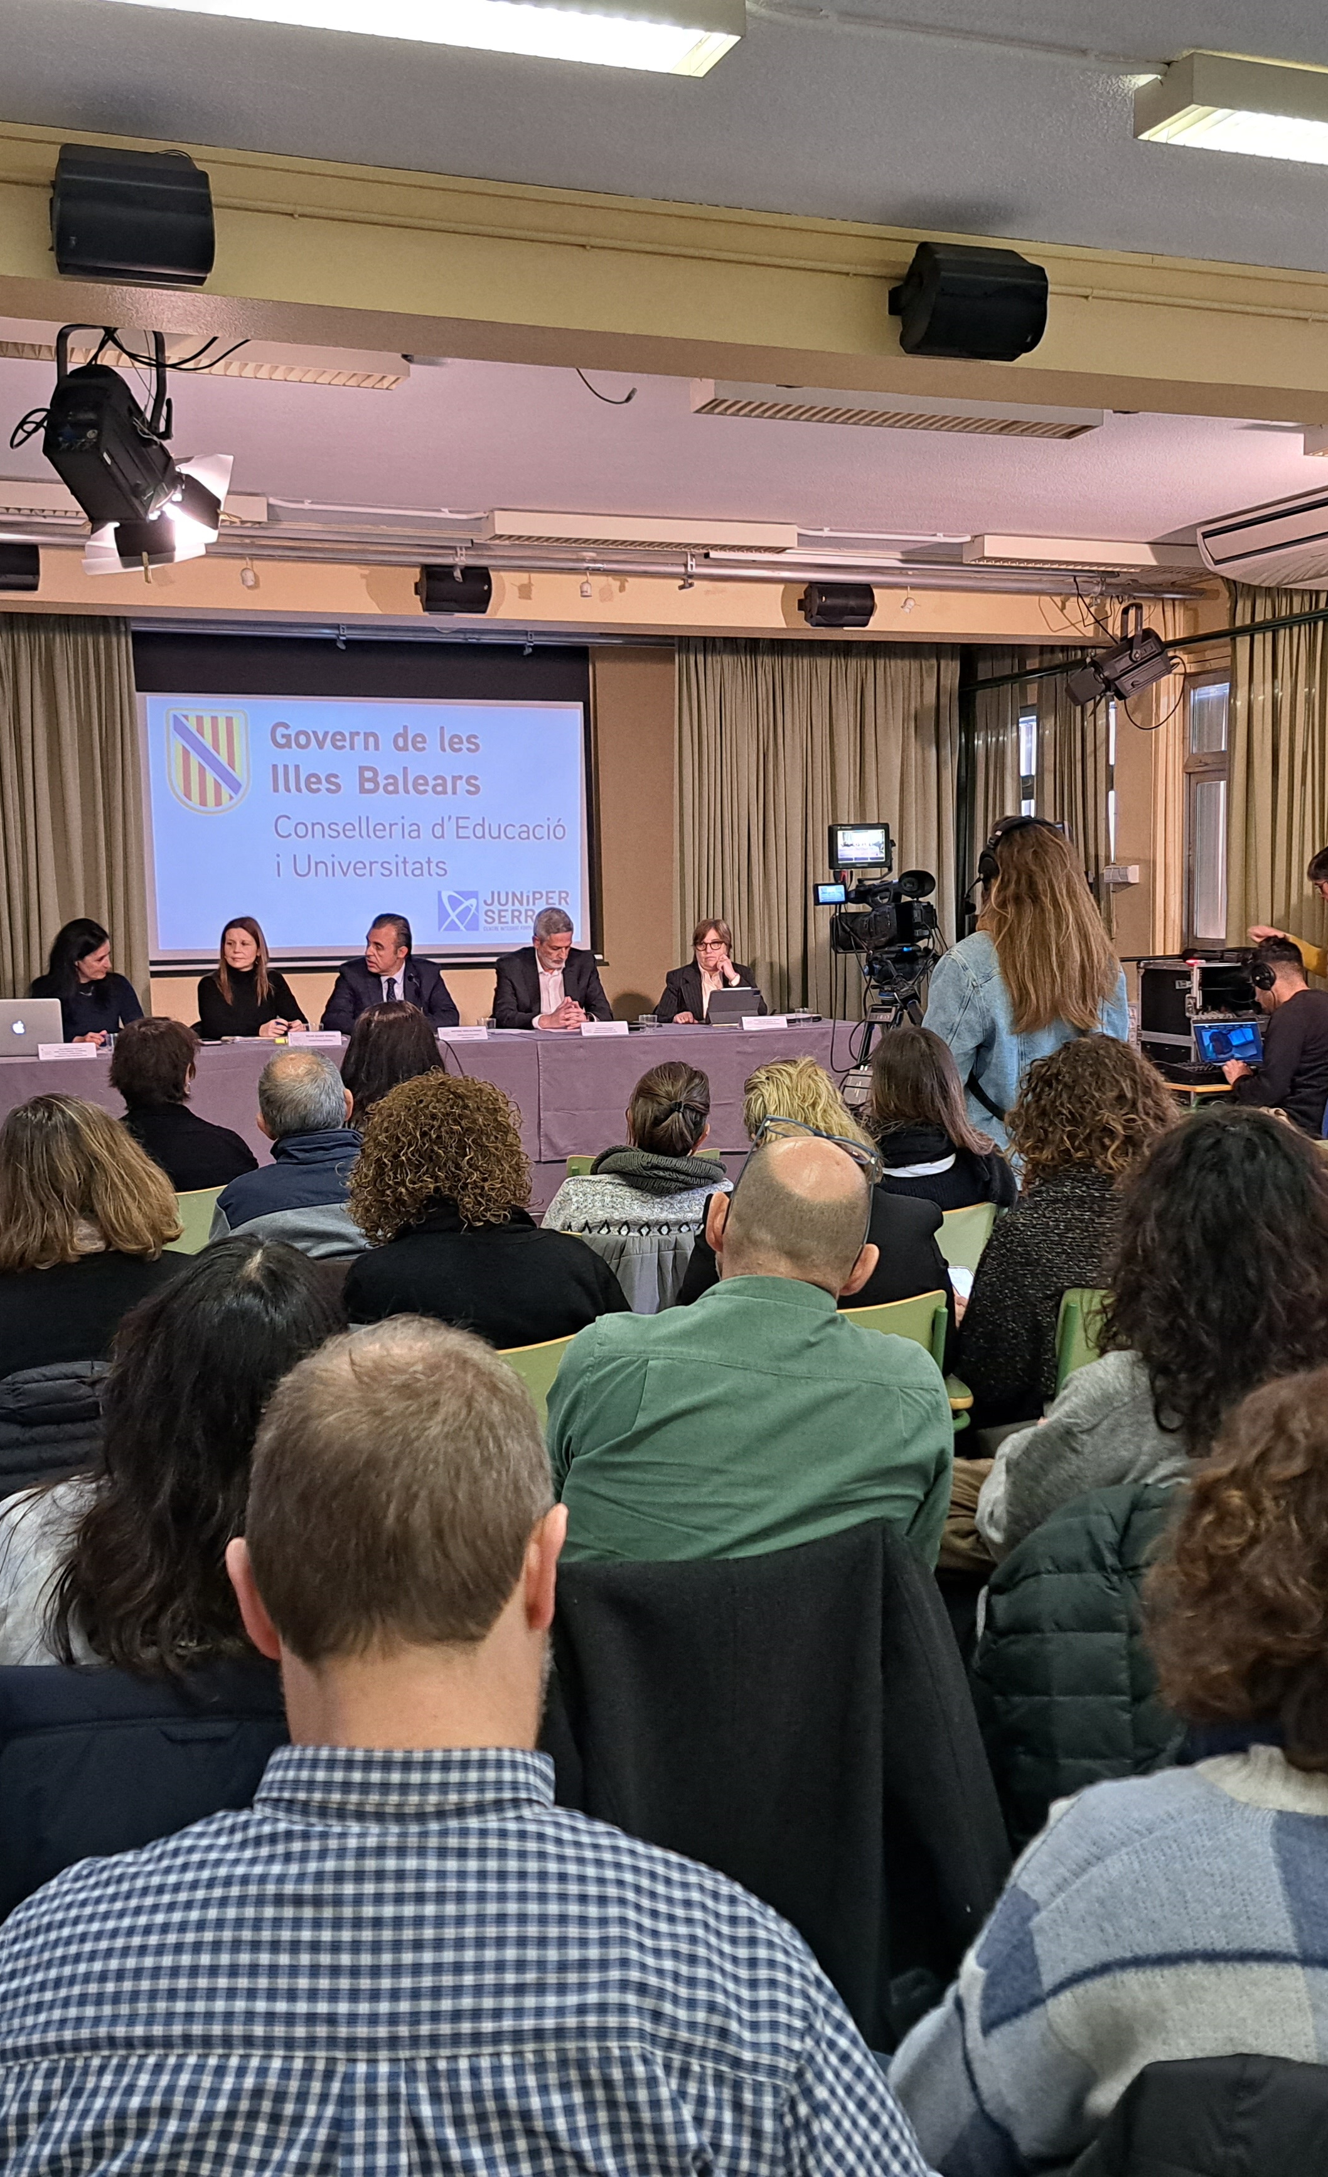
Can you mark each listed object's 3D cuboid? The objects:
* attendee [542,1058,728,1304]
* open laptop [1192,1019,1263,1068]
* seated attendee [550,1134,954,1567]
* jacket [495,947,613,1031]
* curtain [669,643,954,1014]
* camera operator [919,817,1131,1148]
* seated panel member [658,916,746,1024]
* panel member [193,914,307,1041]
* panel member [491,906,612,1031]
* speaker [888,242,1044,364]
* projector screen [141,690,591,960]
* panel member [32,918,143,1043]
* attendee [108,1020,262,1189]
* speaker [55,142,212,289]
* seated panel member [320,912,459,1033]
[{"bbox_3d":[-0.098,0.516,4.255,0.480,1.189,0.750,-3,6,-21],"label":"attendee"},{"bbox_3d":[2.246,-0.181,7.769,0.325,0.205,0.290,-3,6,-18],"label":"open laptop"},{"bbox_3d":[0.022,0.653,2.555,0.510,1.250,0.820,-3,5,-20],"label":"seated attendee"},{"bbox_3d":[-0.526,-0.359,9.706,0.591,0.670,0.414,-3,6,-20],"label":"jacket"},{"bbox_3d":[0.865,-1.138,11.393,1.753,2.719,0.158,-3,6,-20],"label":"curtain"},{"bbox_3d":[0.980,0.159,5.350,0.520,1.740,0.380,-3,6,-25],"label":"camera operator"},{"bbox_3d":[0.192,-0.209,9.944,0.522,1.251,0.709,-2,6,-16],"label":"seated panel member"},{"bbox_3d":[-1.827,-0.136,9.096,0.500,1.270,0.750,-4,6,-27],"label":"panel member"},{"bbox_3d":[-0.461,-0.182,9.228,0.550,1.284,0.700,-3,6,-21],"label":"panel member"},{"bbox_3d":[0.644,-1.652,4.230,0.270,0.205,0.190,-3,18,-20],"label":"speaker"},{"bbox_3d":[-1.478,-1.326,10.242,2.273,1.308,0.040,-3,5,-20],"label":"projector screen"},{"bbox_3d":[-2.513,-0.108,8.849,0.520,1.270,0.750,-5,7,-36],"label":"panel member"},{"bbox_3d":[-1.319,0.439,5.259,0.500,1.258,0.780,-2,6,-17],"label":"attendee"},{"bbox_3d":[-0.949,-1.567,3.614,0.276,0.212,0.197,-3,18,-20],"label":"speaker"},{"bbox_3d":[-1.243,-0.163,9.395,0.630,1.300,0.739,-3,6,-19],"label":"seated panel member"}]

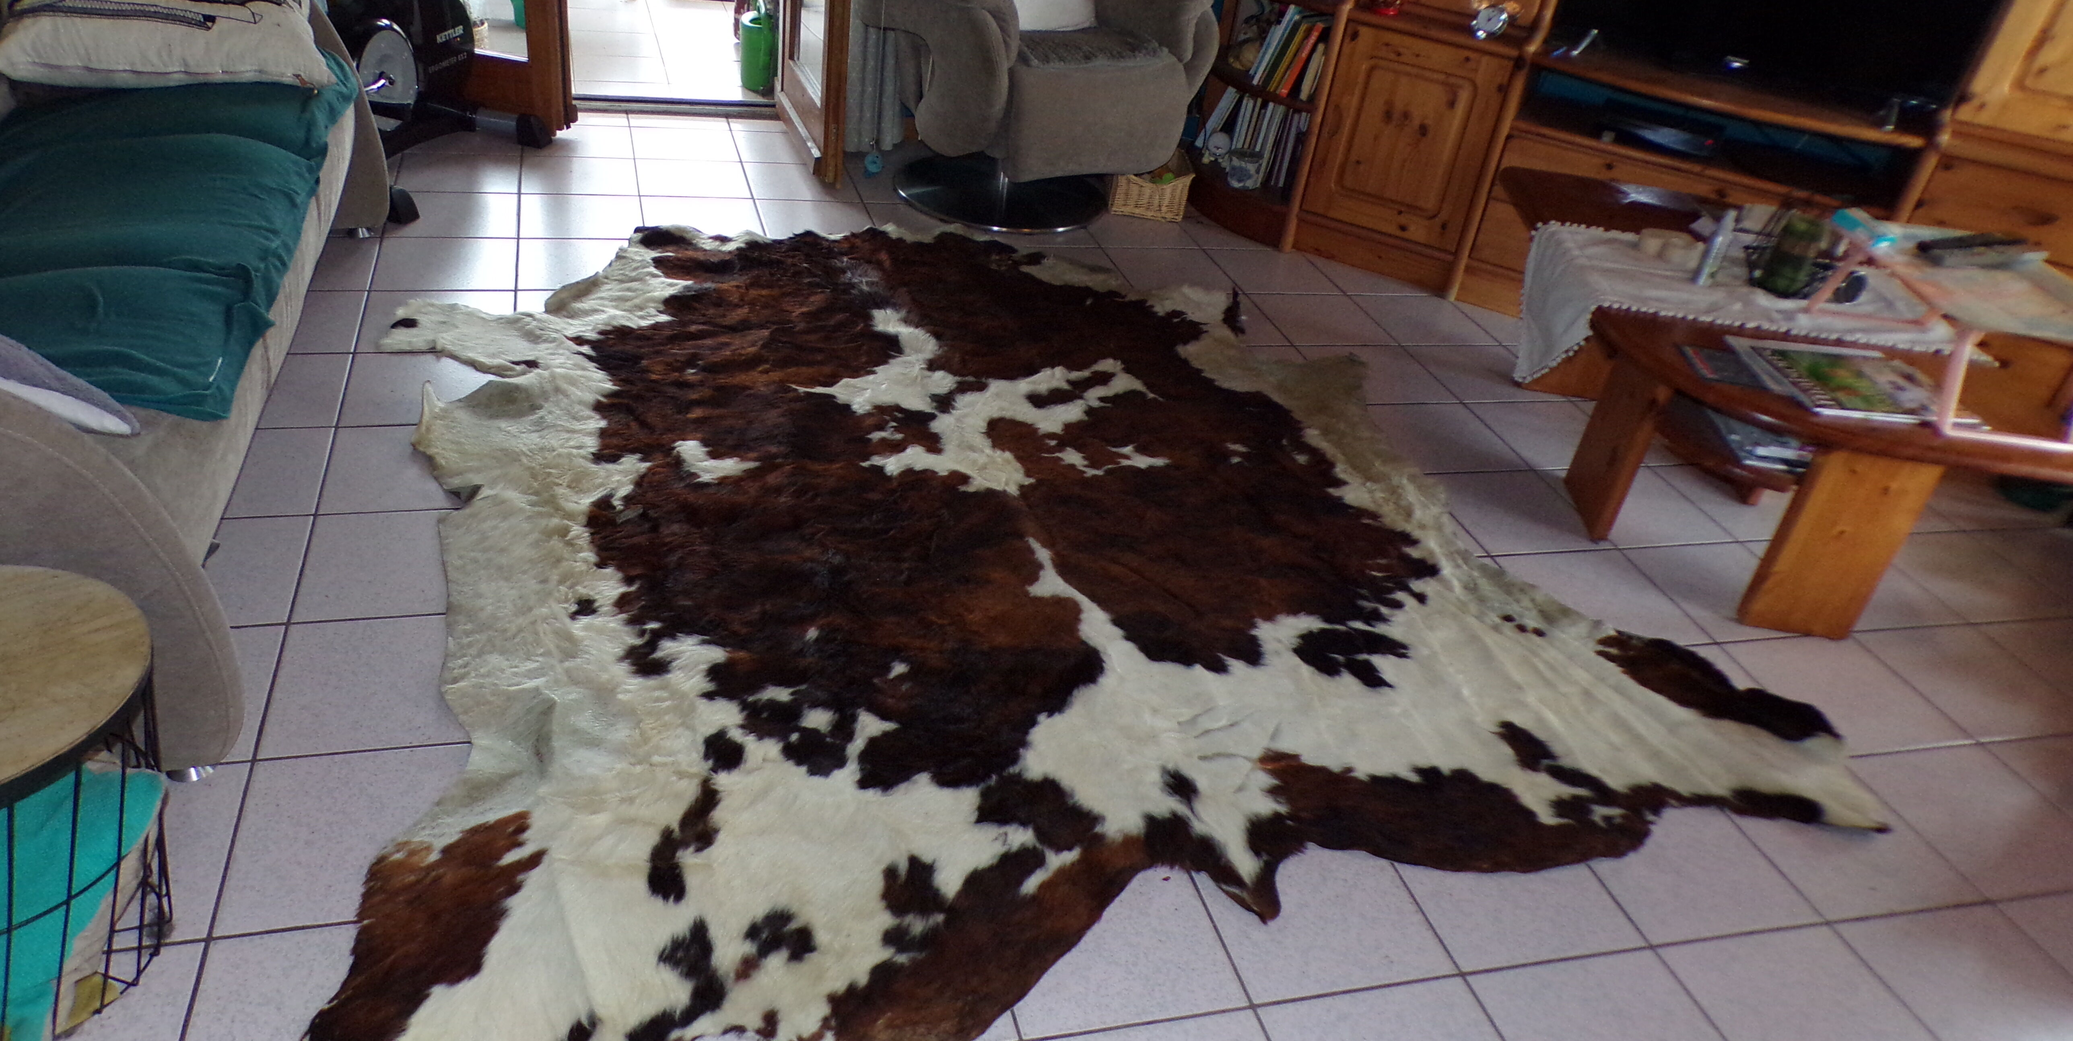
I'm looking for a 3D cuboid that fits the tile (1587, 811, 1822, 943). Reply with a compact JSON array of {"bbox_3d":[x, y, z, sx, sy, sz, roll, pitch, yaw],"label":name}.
[{"bbox_3d":[0.961,0.505,2.165,0.303,0.012,0.310,-2,33,-17],"label":"tile"}]

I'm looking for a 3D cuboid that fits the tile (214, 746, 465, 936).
[{"bbox_3d":[-0.869,0.406,1.859,0.300,0.010,0.307,-2,33,-17],"label":"tile"}]

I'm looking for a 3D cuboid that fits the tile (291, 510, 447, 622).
[{"bbox_3d":[-1.035,0.072,2.354,0.300,0.010,0.306,-2,33,-17],"label":"tile"}]

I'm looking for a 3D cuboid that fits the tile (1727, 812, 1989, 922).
[{"bbox_3d":[1.241,0.487,2.231,0.300,0.010,0.306,-2,33,-17],"label":"tile"}]

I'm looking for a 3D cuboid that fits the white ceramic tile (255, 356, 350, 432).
[{"bbox_3d":[-1.507,-0.249,2.791,0.303,0.012,0.310,-2,33,-17],"label":"white ceramic tile"}]

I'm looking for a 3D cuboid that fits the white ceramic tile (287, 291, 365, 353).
[{"bbox_3d":[-1.592,-0.417,3.043,0.303,0.012,0.310,-2,33,-17],"label":"white ceramic tile"}]

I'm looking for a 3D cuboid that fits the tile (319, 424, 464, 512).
[{"bbox_3d":[-1.119,-0.095,2.604,0.300,0.010,0.306,-2,33,-17],"label":"tile"}]

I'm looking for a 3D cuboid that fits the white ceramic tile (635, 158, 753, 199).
[{"bbox_3d":[-0.963,-0.953,4.034,0.300,0.010,0.307,-2,33,-17],"label":"white ceramic tile"}]

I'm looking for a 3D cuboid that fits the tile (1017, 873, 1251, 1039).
[{"bbox_3d":[0.083,0.536,1.876,0.300,0.010,0.307,-2,33,-17],"label":"tile"}]

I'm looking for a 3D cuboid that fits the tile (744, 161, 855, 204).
[{"bbox_3d":[-0.673,-0.964,4.118,0.300,0.010,0.306,-2,33,-17],"label":"tile"}]

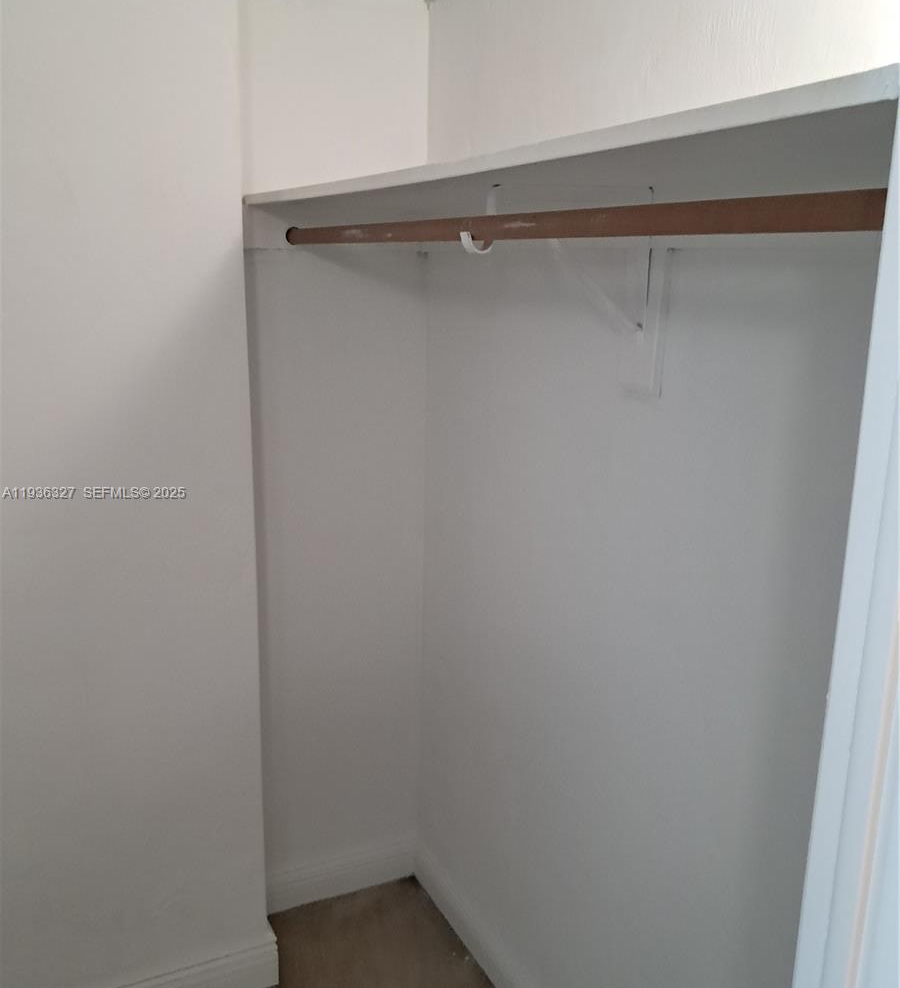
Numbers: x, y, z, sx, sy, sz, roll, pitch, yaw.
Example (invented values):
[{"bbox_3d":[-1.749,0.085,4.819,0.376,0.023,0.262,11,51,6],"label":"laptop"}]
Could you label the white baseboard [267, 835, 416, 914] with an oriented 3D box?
[{"bbox_3d":[-0.291,0.994,2.448,0.439,0.117,0.016,-6,16,-26],"label":"white baseboard"}]

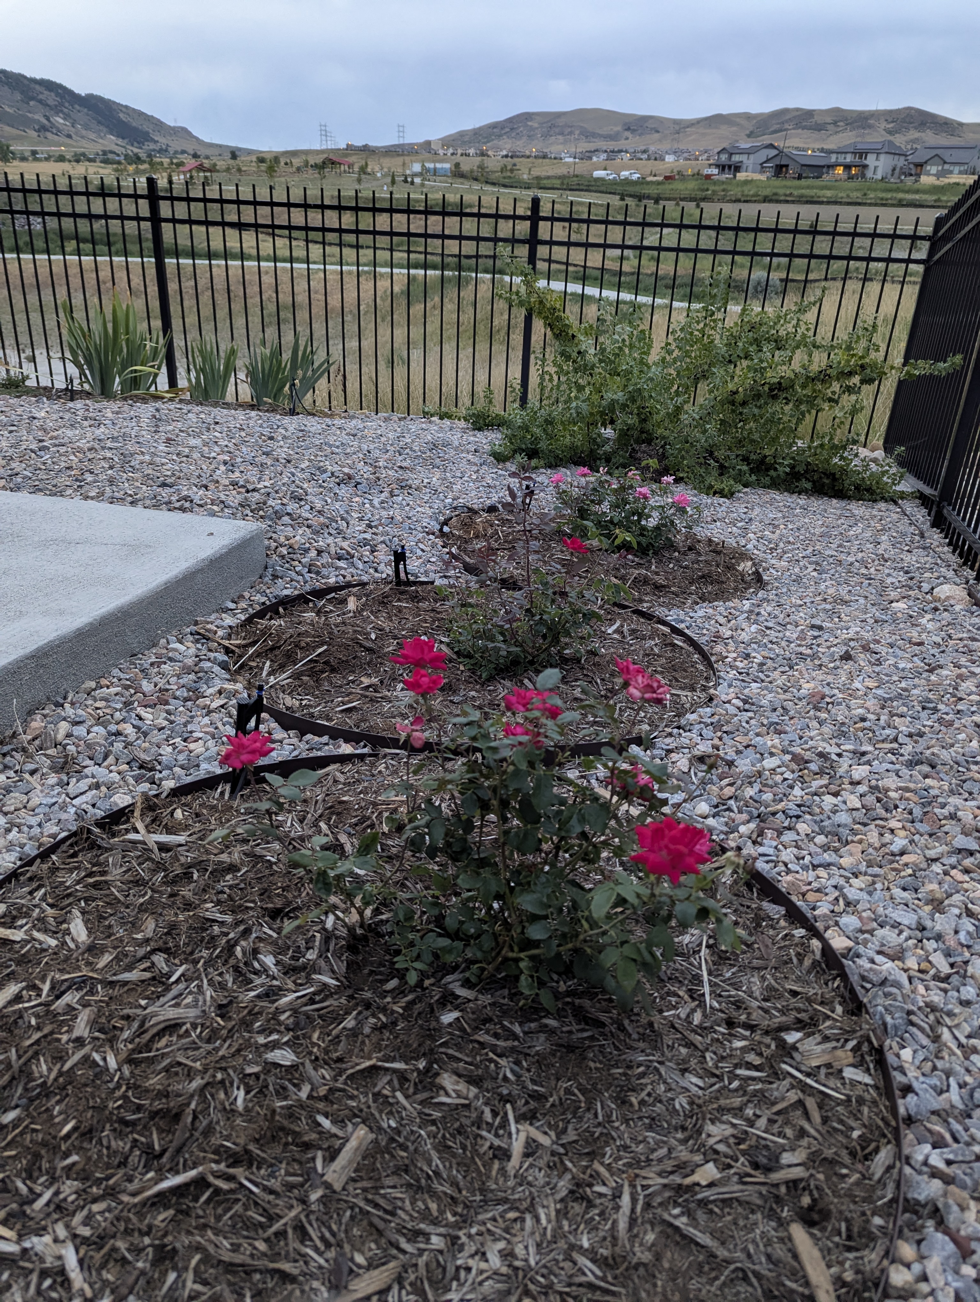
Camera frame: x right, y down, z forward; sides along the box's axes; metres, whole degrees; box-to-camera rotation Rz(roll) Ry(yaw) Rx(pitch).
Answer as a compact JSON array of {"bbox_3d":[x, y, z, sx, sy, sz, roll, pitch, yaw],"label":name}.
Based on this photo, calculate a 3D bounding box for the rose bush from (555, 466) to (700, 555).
[{"bbox_3d":[0.464,-0.524,3.115,0.490,0.310,0.450,3,26,0],"label":"rose bush"}]

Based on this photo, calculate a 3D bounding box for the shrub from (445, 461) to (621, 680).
[{"bbox_3d":[0.102,-0.155,2.012,0.400,0.390,0.380,3,26,0],"label":"shrub"}]

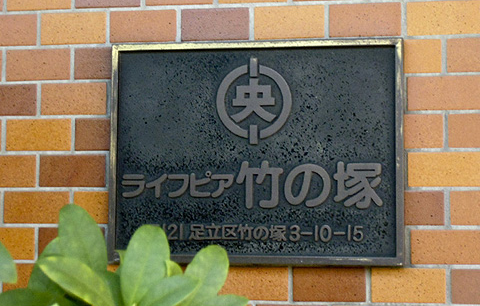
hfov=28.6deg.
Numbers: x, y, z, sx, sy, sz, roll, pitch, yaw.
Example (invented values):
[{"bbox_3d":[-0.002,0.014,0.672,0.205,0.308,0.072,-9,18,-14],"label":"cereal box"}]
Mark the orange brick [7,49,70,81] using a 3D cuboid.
[{"bbox_3d":[-0.283,-0.124,1.343,0.096,0.044,0.025,-1,-3,9],"label":"orange brick"}]

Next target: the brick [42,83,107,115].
[{"bbox_3d":[-0.232,-0.074,1.333,0.096,0.044,0.025,-1,-3,9],"label":"brick"}]

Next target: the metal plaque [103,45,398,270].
[{"bbox_3d":[0.020,0.000,1.270,0.396,0.299,0.020,-1,-3,9],"label":"metal plaque"}]

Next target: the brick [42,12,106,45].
[{"bbox_3d":[-0.233,-0.175,1.339,0.096,0.044,0.025,-1,-3,9],"label":"brick"}]

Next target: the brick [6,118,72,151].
[{"bbox_3d":[-0.282,-0.024,1.337,0.096,0.044,0.025,-1,-3,9],"label":"brick"}]

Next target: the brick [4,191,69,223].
[{"bbox_3d":[-0.283,0.077,1.332,0.096,0.044,0.025,-1,-3,9],"label":"brick"}]

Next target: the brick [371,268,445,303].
[{"bbox_3d":[0.221,0.174,1.250,0.096,0.044,0.025,-1,-3,9],"label":"brick"}]

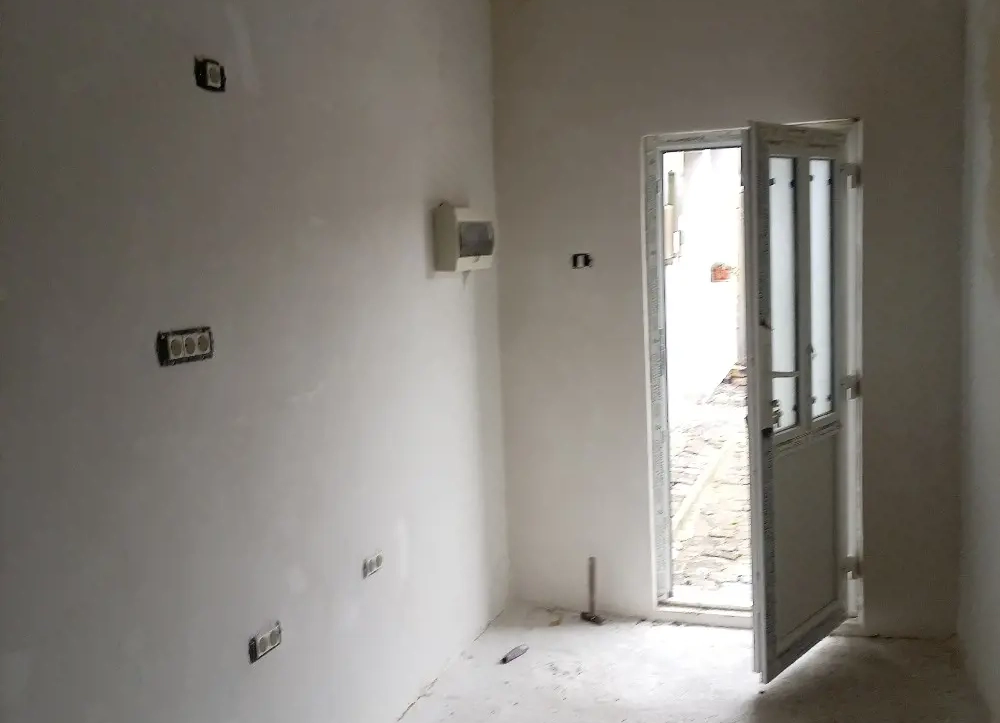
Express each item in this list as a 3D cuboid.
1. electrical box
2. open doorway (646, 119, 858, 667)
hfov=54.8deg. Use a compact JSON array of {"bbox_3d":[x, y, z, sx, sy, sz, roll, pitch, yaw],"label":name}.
[{"bbox_3d":[-0.133,-0.455,3.610,0.099,0.224,0.338,0,7,20],"label":"electrical box"},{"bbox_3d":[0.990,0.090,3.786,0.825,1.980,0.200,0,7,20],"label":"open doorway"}]

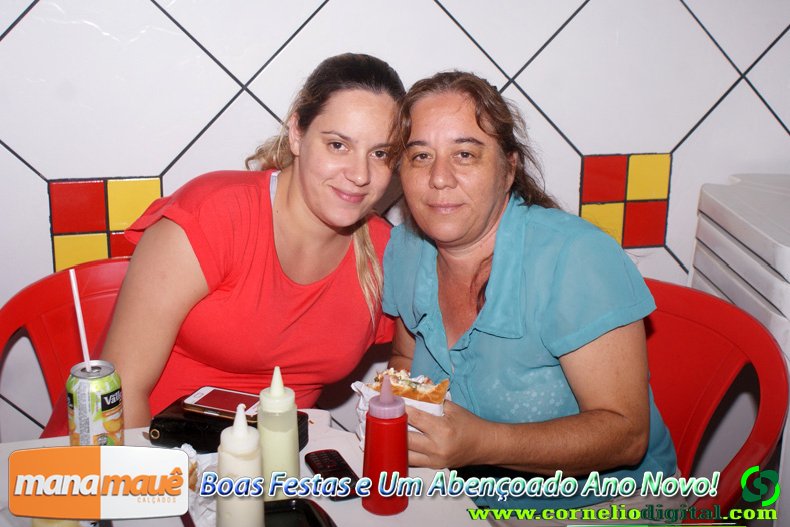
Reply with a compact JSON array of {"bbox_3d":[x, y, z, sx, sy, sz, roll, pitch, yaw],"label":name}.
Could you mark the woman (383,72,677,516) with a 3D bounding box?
[{"bbox_3d":[0.186,0.305,1.426,0.520,1.150,0.620,7,15,24],"label":"woman"}]

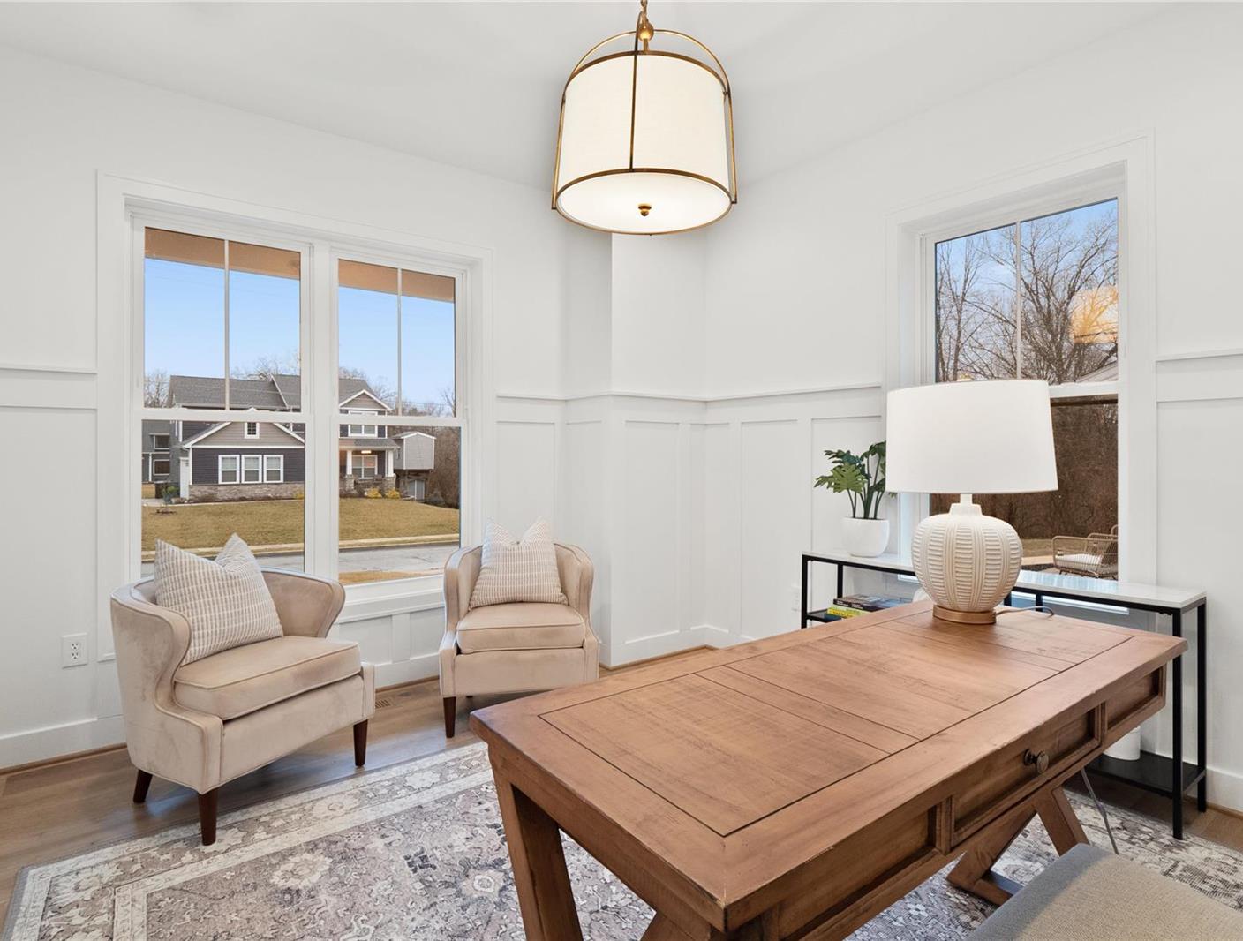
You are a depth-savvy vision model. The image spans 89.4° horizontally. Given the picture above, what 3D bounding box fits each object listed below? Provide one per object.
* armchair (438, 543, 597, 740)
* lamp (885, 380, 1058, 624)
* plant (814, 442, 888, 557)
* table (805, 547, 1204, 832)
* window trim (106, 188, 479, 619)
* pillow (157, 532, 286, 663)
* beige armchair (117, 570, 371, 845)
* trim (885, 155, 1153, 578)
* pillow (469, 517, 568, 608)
[{"bbox_3d":[-0.494,0.760,3.035,0.660,0.740,0.670,0,2,-10],"label":"armchair"},{"bbox_3d":[0.970,0.088,1.756,0.420,0.645,0.420,1,2,29],"label":"lamp"},{"bbox_3d":[1.122,0.136,2.903,0.410,0.500,0.390,0,2,21],"label":"plant"},{"bbox_3d":[1.412,0.767,2.551,0.280,0.740,1.370,-1,2,-40],"label":"table"},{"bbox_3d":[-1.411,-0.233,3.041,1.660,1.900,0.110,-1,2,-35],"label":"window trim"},{"bbox_3d":[-1.577,0.490,2.452,0.150,0.430,0.430,-18,-7,28],"label":"pillow"},{"bbox_3d":[-1.408,0.781,2.355,0.670,0.740,0.660,1,2,29],"label":"beige armchair"},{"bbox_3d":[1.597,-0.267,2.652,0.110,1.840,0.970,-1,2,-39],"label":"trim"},{"bbox_3d":[-0.530,0.470,3.205,0.450,0.440,0.150,0,-16,-10],"label":"pillow"}]

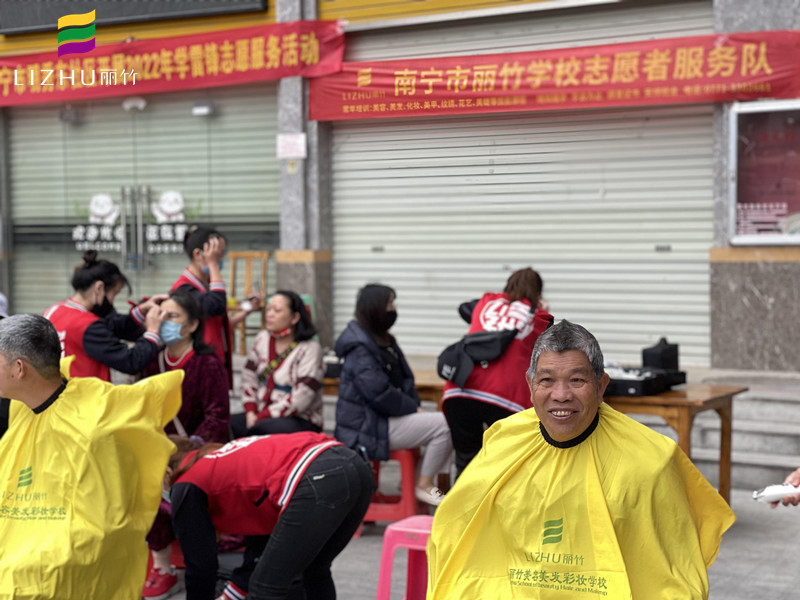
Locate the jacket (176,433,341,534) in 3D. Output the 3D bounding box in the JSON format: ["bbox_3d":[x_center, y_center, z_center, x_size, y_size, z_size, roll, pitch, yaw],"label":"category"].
[{"bbox_3d":[-0.497,0.642,5.200,0.560,0.340,0.420,-11,-4,35],"label":"jacket"}]

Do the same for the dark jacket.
[{"bbox_3d":[-0.123,0.479,7.750,0.410,0.690,0.480,5,3,11],"label":"dark jacket"}]

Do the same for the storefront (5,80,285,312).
[{"bbox_3d":[-2.435,-0.832,13.653,3.200,2.500,0.250,1,3,32],"label":"storefront"}]

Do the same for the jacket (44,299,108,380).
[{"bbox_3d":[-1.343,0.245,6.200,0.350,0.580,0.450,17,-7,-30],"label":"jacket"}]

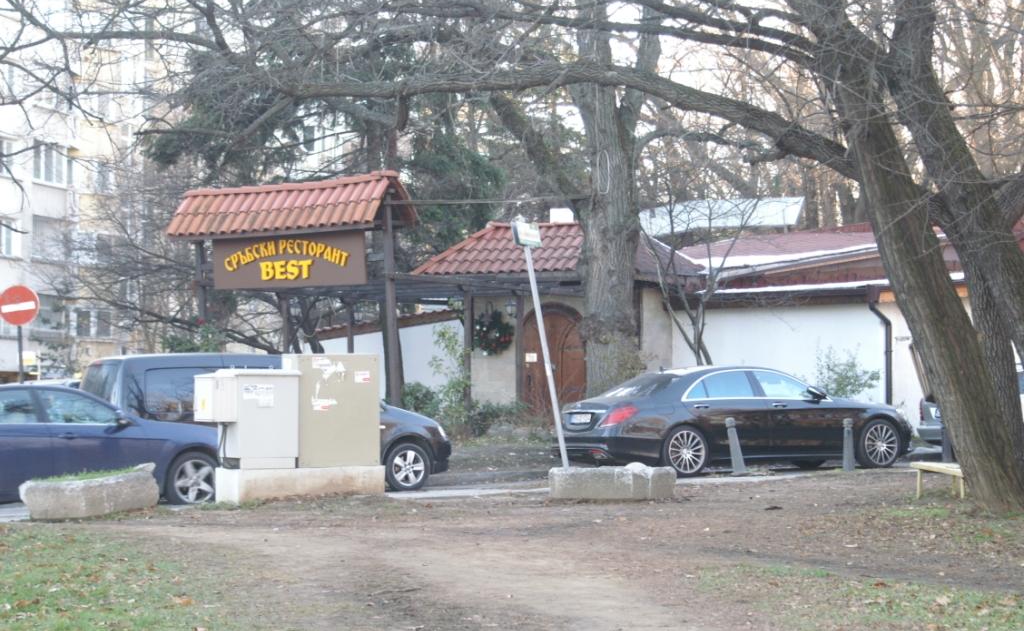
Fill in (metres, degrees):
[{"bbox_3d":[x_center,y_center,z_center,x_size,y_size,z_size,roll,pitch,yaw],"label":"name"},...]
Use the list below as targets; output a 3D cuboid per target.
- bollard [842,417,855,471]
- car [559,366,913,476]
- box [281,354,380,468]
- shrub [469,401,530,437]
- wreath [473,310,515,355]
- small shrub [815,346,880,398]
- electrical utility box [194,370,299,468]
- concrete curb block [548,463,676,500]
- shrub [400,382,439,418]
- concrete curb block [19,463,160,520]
[{"bbox_3d":[4.559,1.752,34.600,0.165,0.720,0.165,0,-1,0],"label":"bollard"},{"bbox_3d":[3.208,1.447,35.760,5.220,1.480,1.900,1,-1,-27],"label":"car"},{"bbox_3d":[-1.985,1.046,28.080,0.975,1.220,0.450,1,-1,-29],"label":"box"},{"bbox_3d":[-0.231,1.761,43.700,1.020,0.620,0.750,0,-1,0],"label":"shrub"},{"bbox_3d":[-0.322,0.305,44.500,0.780,0.800,0.220,0,-1,25],"label":"wreath"},{"bbox_3d":[5.422,1.147,41.300,1.070,1.250,0.950,0,-1,0],"label":"small shrub"},{"bbox_3d":[-2.872,1.120,27.690,1.000,1.060,0.550,1,-1,-29],"label":"electrical utility box"},{"bbox_3d":[1.085,1.804,27.600,1.340,0.370,0.420,0,-1,-10],"label":"concrete curb block"},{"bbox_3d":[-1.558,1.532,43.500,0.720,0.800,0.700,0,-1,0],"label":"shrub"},{"bbox_3d":[-4.464,1.870,27.000,1.400,0.400,0.420,-4,0,-22],"label":"concrete curb block"}]

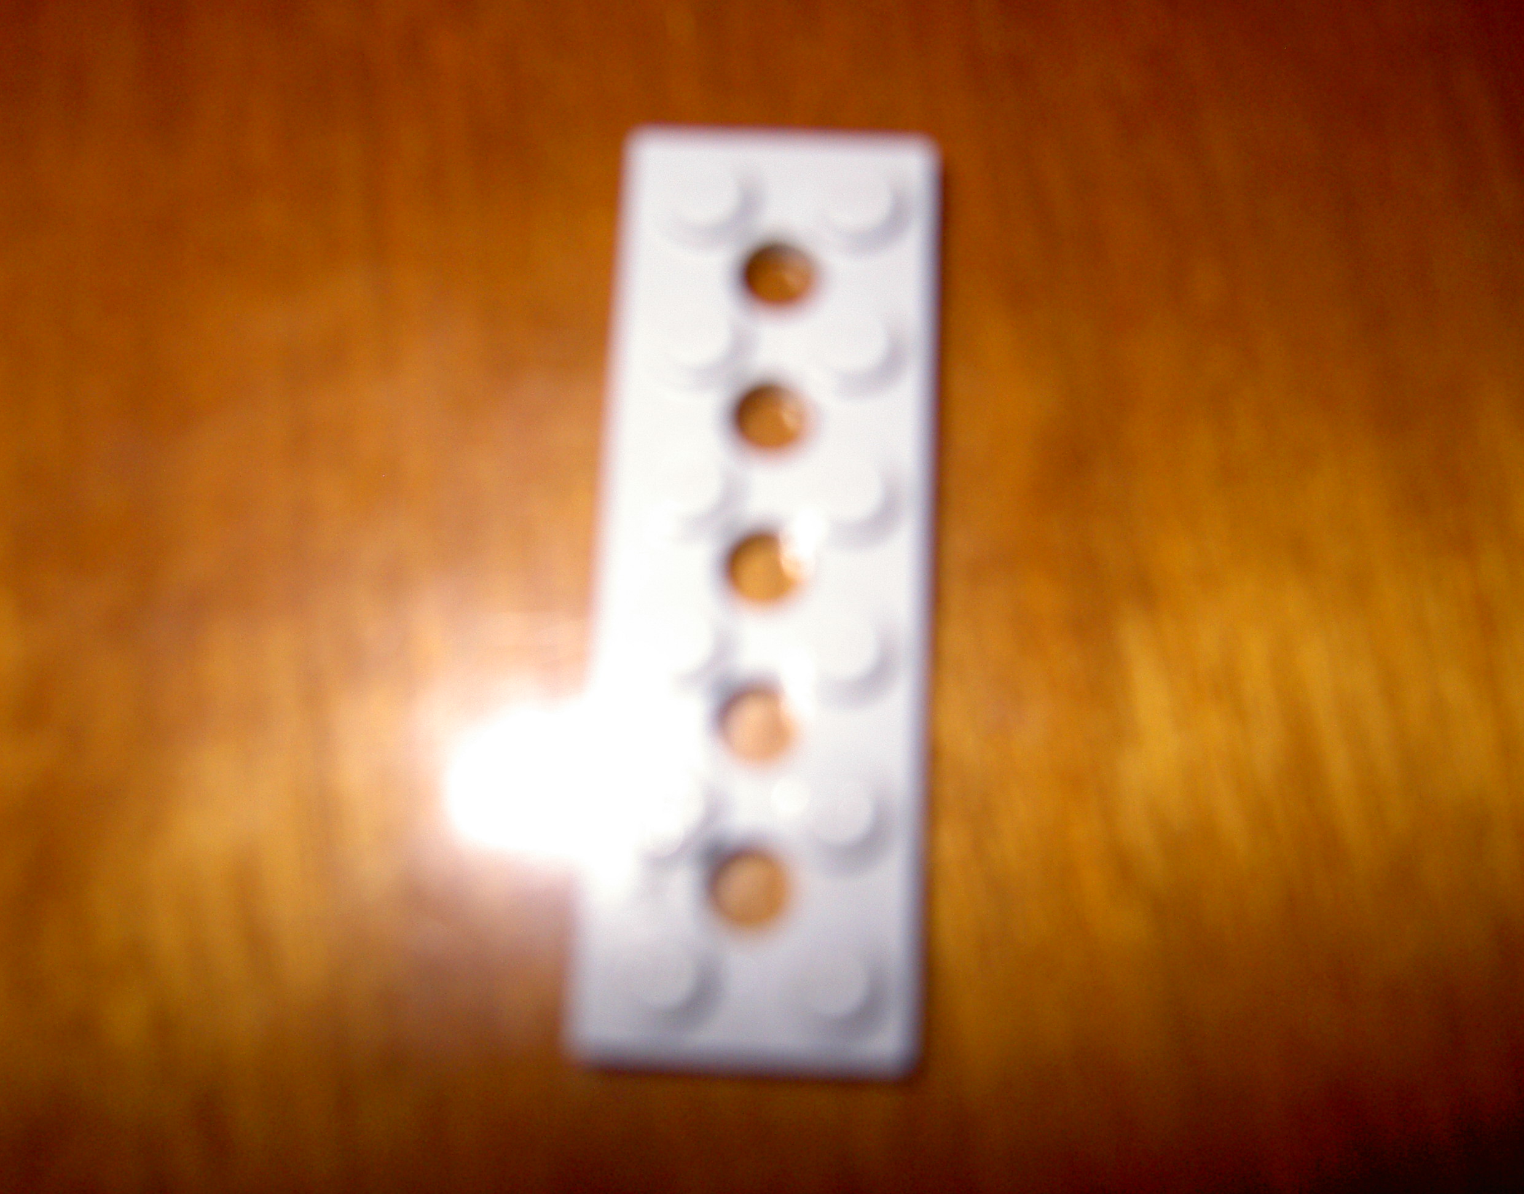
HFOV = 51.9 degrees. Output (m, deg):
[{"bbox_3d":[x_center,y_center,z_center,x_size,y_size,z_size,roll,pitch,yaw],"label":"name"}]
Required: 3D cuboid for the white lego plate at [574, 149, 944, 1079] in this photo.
[{"bbox_3d":[0.000,-0.001,0.079,0.016,0.005,0.048,2,76,1],"label":"white lego plate"}]

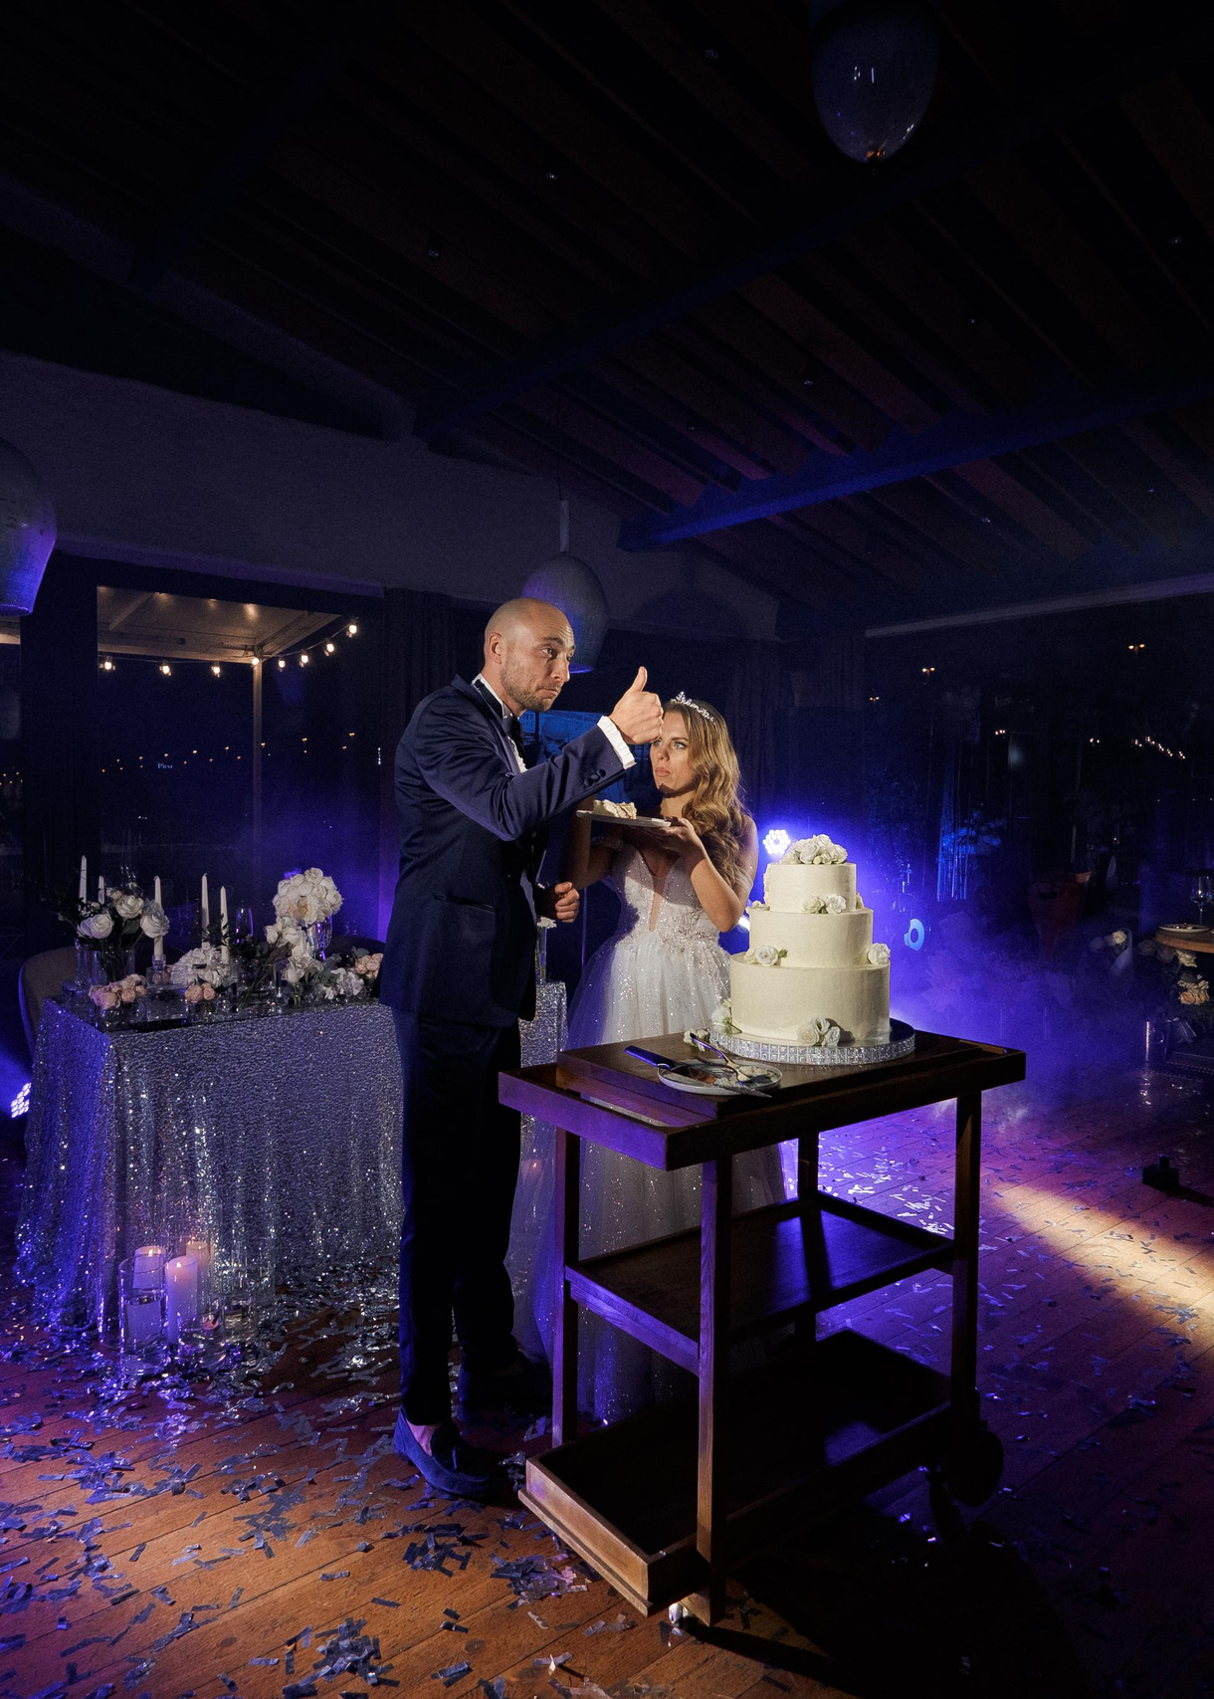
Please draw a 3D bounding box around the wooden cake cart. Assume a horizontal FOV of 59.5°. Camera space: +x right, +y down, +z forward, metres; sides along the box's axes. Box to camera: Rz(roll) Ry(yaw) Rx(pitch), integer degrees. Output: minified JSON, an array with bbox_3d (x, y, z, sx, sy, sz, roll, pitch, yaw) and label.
[{"bbox_3d":[0.331,0.828,2.113,0.985,0.850,0.485,0,1,-37],"label":"wooden cake cart"}]

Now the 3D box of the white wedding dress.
[{"bbox_3d":[0.103,0.608,2.581,0.700,1.270,0.700,1,1,22],"label":"white wedding dress"}]

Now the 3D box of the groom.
[{"bbox_3d":[-0.174,0.361,2.206,0.570,1.770,0.510,1,1,14],"label":"groom"}]

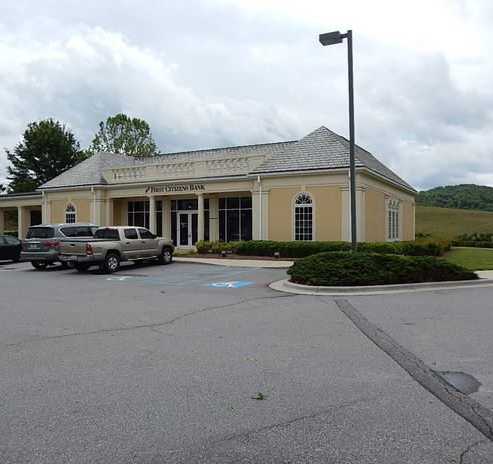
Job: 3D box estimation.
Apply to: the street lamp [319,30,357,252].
[{"bbox_3d":[2.743,-2.315,13.741,1.020,7.540,0.420,0,0,29],"label":"street lamp"}]

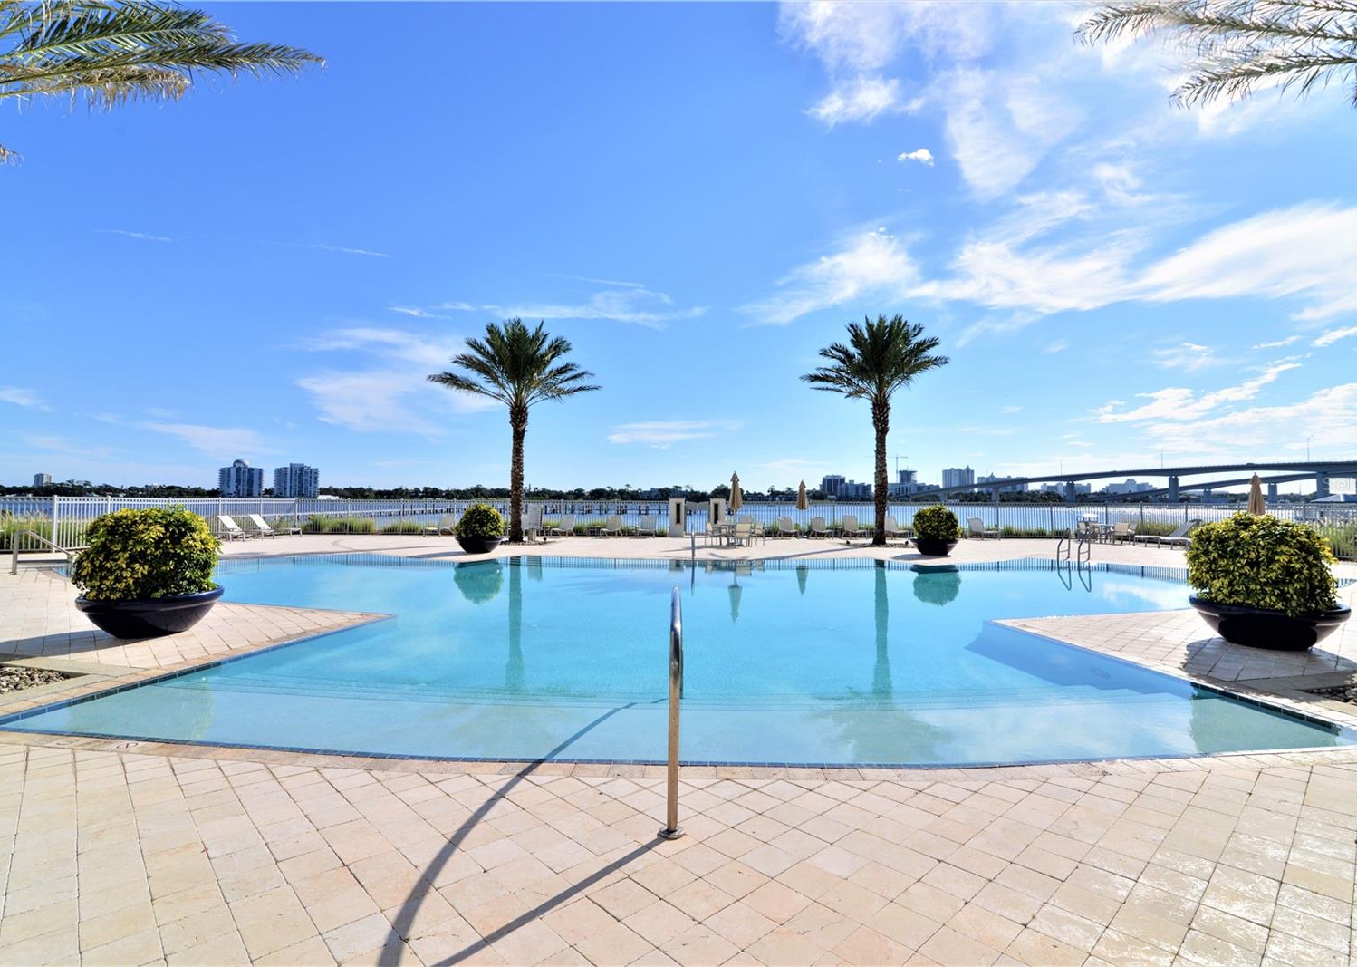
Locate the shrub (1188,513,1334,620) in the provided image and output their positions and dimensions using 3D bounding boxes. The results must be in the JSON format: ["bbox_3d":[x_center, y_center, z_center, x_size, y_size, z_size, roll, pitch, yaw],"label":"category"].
[{"bbox_3d":[6.527,0.860,7.246,1.270,1.000,1.270,0,-1,0],"label":"shrub"}]

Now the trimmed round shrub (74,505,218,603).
[{"bbox_3d":[-6.163,0.794,7.546,1.280,0.980,1.280,0,-1,0],"label":"trimmed round shrub"}]

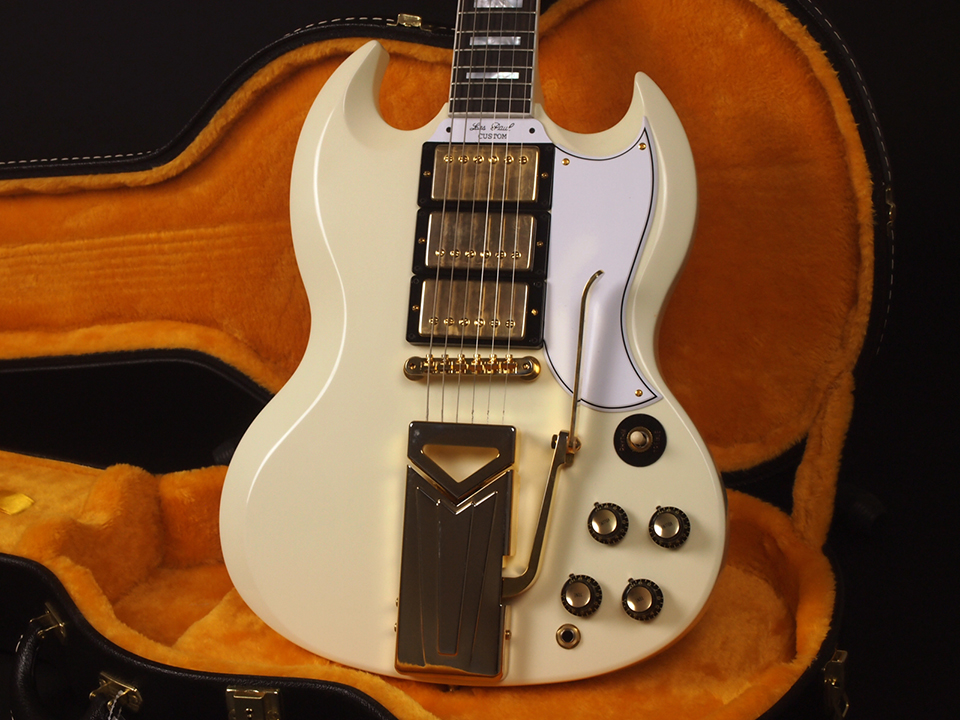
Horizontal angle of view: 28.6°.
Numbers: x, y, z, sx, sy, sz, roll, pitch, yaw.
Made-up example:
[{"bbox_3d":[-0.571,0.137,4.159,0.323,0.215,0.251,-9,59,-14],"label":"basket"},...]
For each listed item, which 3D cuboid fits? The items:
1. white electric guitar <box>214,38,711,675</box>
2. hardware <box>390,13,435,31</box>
[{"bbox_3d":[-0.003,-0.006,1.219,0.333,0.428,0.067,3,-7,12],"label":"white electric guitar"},{"bbox_3d":[-0.050,-0.240,1.335,0.033,0.011,0.014,8,-5,9],"label":"hardware"}]

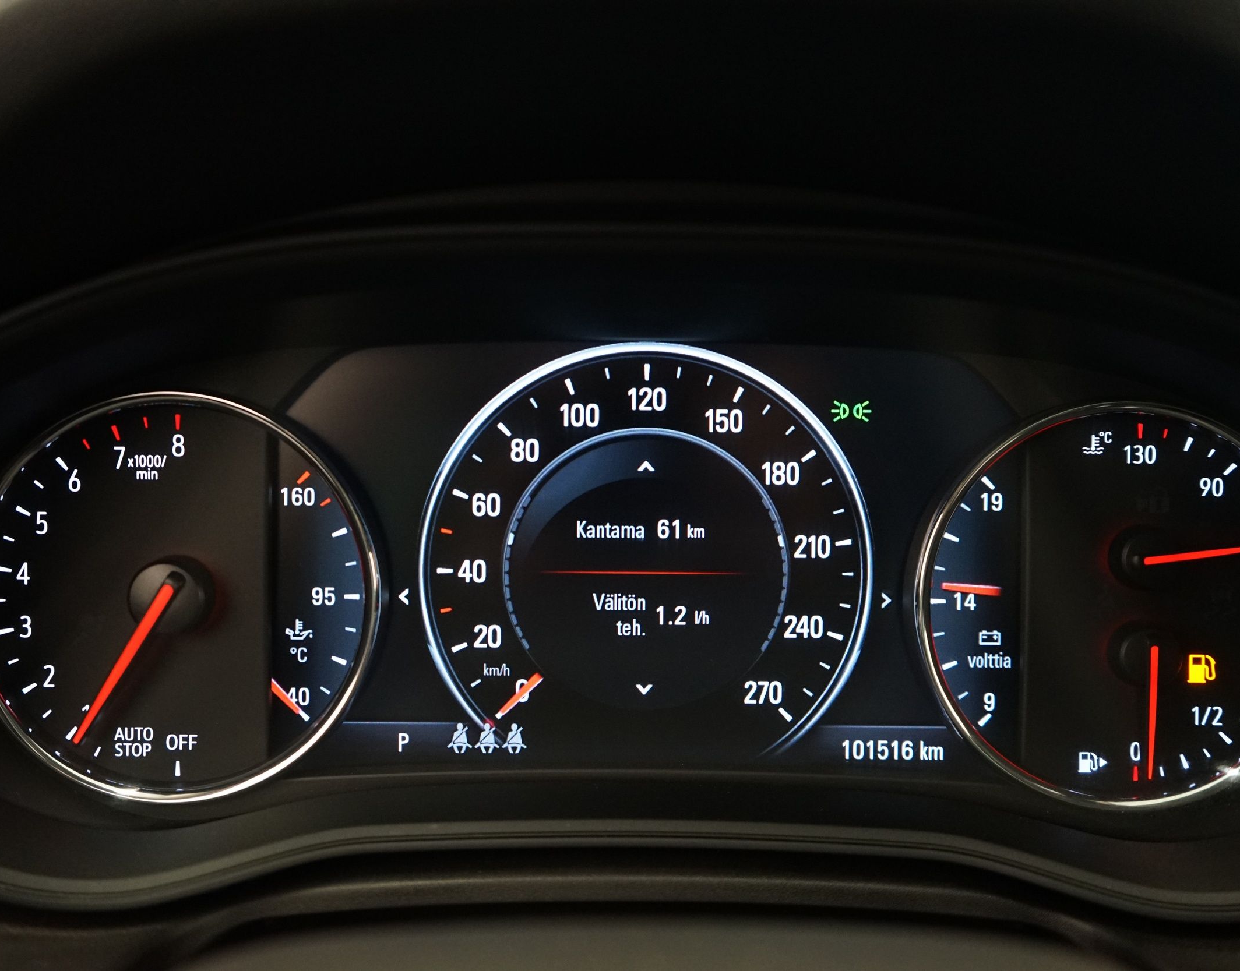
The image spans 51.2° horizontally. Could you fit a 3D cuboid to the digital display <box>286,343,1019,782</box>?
[{"bbox_3d":[0.007,0.018,0.309,0.173,0.103,0.010,0,1,0],"label":"digital display"}]

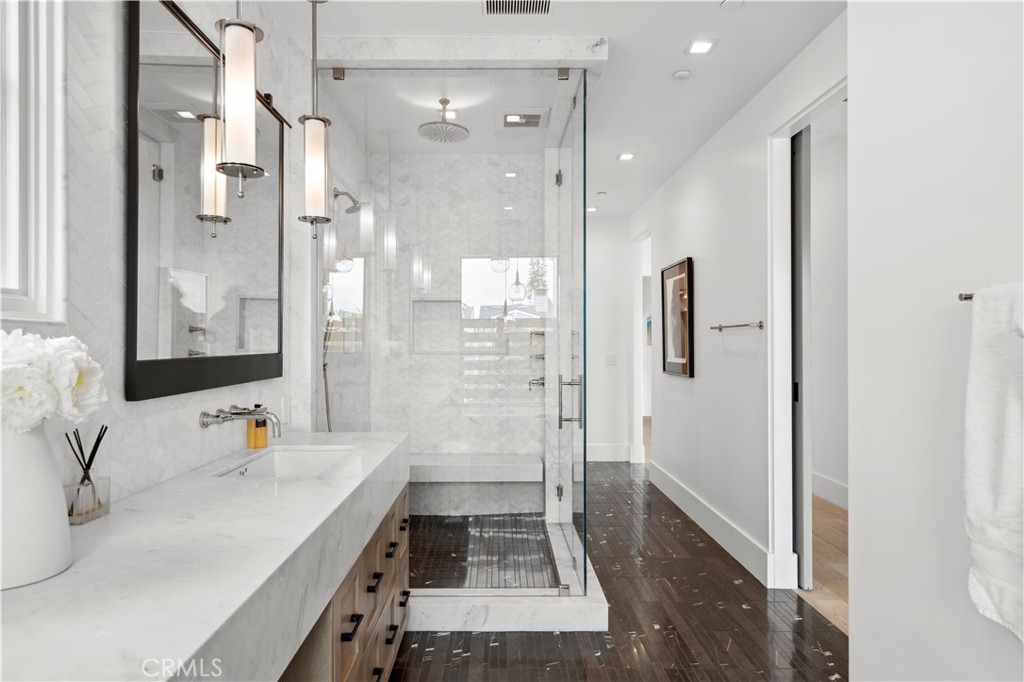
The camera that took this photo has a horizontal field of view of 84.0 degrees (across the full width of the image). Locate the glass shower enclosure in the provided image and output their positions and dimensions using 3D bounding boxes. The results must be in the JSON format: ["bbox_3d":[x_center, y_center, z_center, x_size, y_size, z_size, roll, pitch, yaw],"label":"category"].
[{"bbox_3d":[-0.300,-0.042,3.240,1.280,2.500,1.090,0,0,-1],"label":"glass shower enclosure"}]

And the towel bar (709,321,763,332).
[{"bbox_3d":[1.338,-0.087,3.430,0.080,0.048,0.620,0,0,-1],"label":"towel bar"}]

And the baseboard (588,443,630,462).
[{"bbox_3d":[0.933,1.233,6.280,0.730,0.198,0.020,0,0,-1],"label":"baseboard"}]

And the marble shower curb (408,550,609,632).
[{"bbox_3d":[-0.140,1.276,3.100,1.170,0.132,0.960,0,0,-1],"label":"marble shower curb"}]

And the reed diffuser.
[{"bbox_3d":[-1.035,0.321,1.385,0.070,0.220,0.120,0,0,-1],"label":"reed diffuser"}]

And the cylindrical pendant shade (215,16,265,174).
[{"bbox_3d":[-0.793,-0.702,1.660,0.130,0.415,0.130,0,0,0],"label":"cylindrical pendant shade"}]

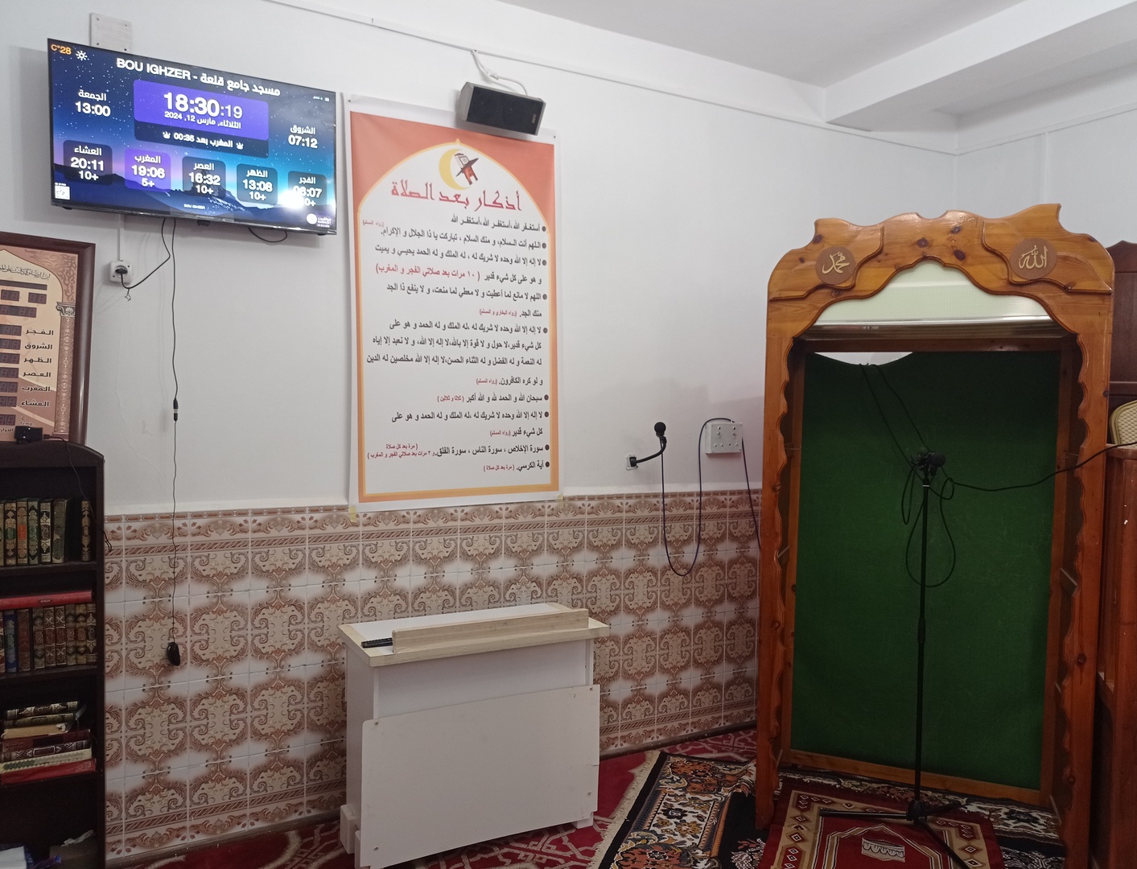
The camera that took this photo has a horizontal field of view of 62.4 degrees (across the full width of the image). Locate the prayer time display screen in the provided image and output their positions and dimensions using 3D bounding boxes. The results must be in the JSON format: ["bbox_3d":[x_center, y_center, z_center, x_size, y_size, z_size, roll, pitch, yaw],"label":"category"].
[{"bbox_3d":[-1.232,-0.968,3.159,0.905,0.515,0.070,0,2,-32],"label":"prayer time display screen"}]

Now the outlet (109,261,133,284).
[{"bbox_3d":[-1.479,-0.535,3.103,0.070,0.075,0.040,0,2,-32],"label":"outlet"}]

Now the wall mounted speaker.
[{"bbox_3d":[-0.275,-1.282,3.687,0.320,0.145,0.140,0,27,-32],"label":"wall mounted speaker"}]

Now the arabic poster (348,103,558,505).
[{"bbox_3d":[-0.430,-0.494,3.768,0.945,1.560,0.020,0,2,-32],"label":"arabic poster"}]

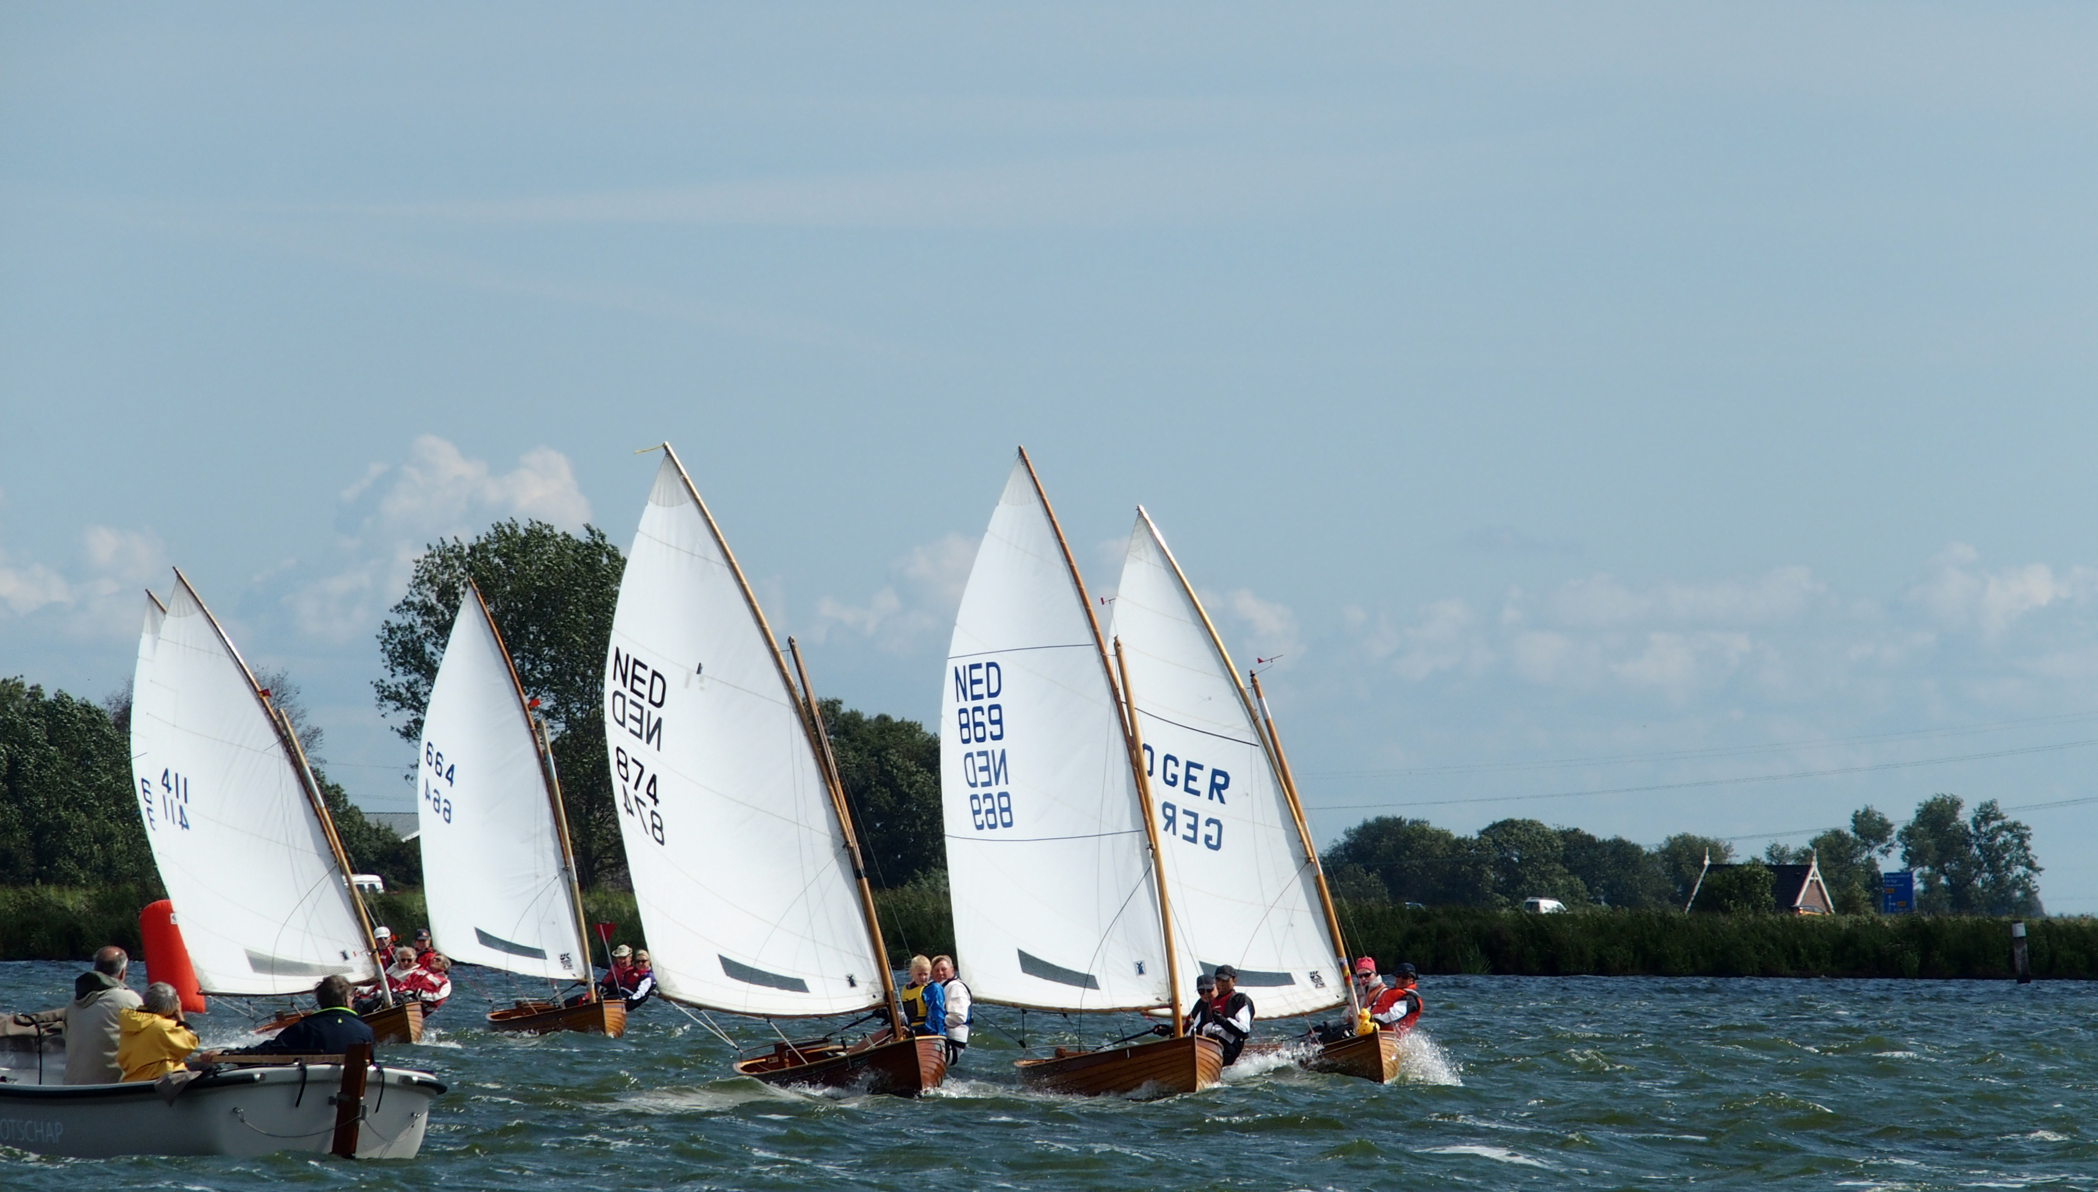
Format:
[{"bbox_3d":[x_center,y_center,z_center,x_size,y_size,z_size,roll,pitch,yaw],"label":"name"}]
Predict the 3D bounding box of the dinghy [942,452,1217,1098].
[{"bbox_3d":[0.256,1.678,168.446,1.900,6.150,3.660,-7,0,-20],"label":"dinghy"}]

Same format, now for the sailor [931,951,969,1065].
[{"bbox_3d":[-0.887,3.475,150.300,0.750,1.050,0.480,1,-1,-37],"label":"sailor"}]

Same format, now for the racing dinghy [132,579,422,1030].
[{"bbox_3d":[-9.230,2.555,213.188,1.950,6.100,3.660,-16,7,-27],"label":"racing dinghy"}]

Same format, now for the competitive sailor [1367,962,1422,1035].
[{"bbox_3d":[3.422,4.128,182.086,0.750,0.950,0.600,8,-1,-41],"label":"competitive sailor"}]

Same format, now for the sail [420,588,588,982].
[{"bbox_3d":[-6.405,2.209,214.000,2.500,4.750,0.600,-8,1,45],"label":"sail"}]

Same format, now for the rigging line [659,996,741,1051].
[{"bbox_3d":[-3.167,3.880,164.915,0.820,0.500,0.250,1,-1,-30],"label":"rigging line"}]

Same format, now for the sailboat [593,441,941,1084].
[{"bbox_3d":[-2.379,1.482,149.885,2.070,5.600,3.680,-13,2,-14],"label":"sailboat"}]

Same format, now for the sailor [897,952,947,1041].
[{"bbox_3d":[-1.087,3.437,149.800,0.420,0.950,0.600,-1,-1,37],"label":"sailor"}]

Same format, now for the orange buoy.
[{"bbox_3d":[-12.648,5.184,262.000,0.750,1.650,0.750,-10,-1,0],"label":"orange buoy"}]

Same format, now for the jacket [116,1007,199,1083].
[{"bbox_3d":[-5.591,2.872,114.000,0.560,0.600,0.450,-1,-1,41],"label":"jacket"}]

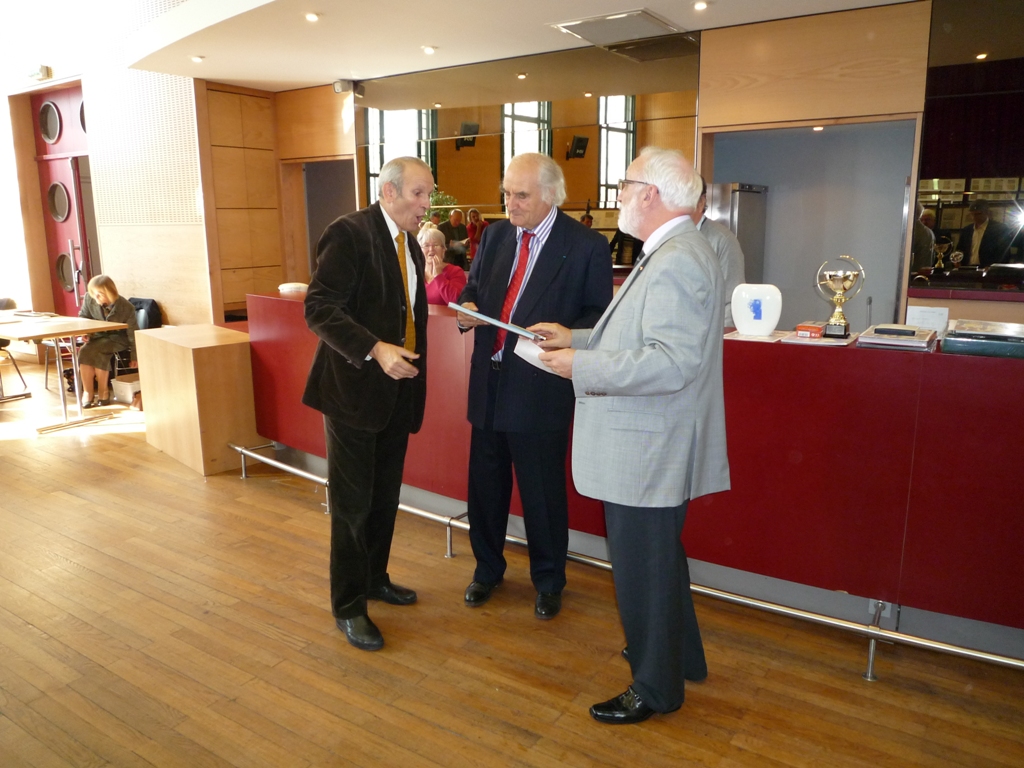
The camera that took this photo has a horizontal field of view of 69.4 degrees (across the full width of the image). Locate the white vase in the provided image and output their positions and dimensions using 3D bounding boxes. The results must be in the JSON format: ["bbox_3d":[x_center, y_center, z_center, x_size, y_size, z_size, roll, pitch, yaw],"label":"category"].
[{"bbox_3d":[0.892,-0.270,2.682,0.180,0.186,0.085,4,13,21],"label":"white vase"}]

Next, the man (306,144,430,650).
[{"bbox_3d":[-0.514,0.068,2.778,0.470,1.765,0.520,7,15,32],"label":"man"}]

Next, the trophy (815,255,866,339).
[{"bbox_3d":[1.155,-0.307,2.602,0.185,0.288,0.125,6,14,28],"label":"trophy"}]

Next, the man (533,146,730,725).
[{"bbox_3d":[0.372,0.171,2.312,0.590,1.745,0.550,2,13,10],"label":"man"}]

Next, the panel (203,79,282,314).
[{"bbox_3d":[-2.328,-1.608,6.497,0.080,1.860,0.740,8,15,33],"label":"panel"}]

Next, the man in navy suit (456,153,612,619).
[{"bbox_3d":[0.075,0.022,2.913,0.590,1.785,0.460,5,14,24],"label":"man in navy suit"}]

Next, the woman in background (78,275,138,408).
[{"bbox_3d":[-3.575,-0.397,6.519,0.560,1.130,0.720,-6,13,-22],"label":"woman in background"}]

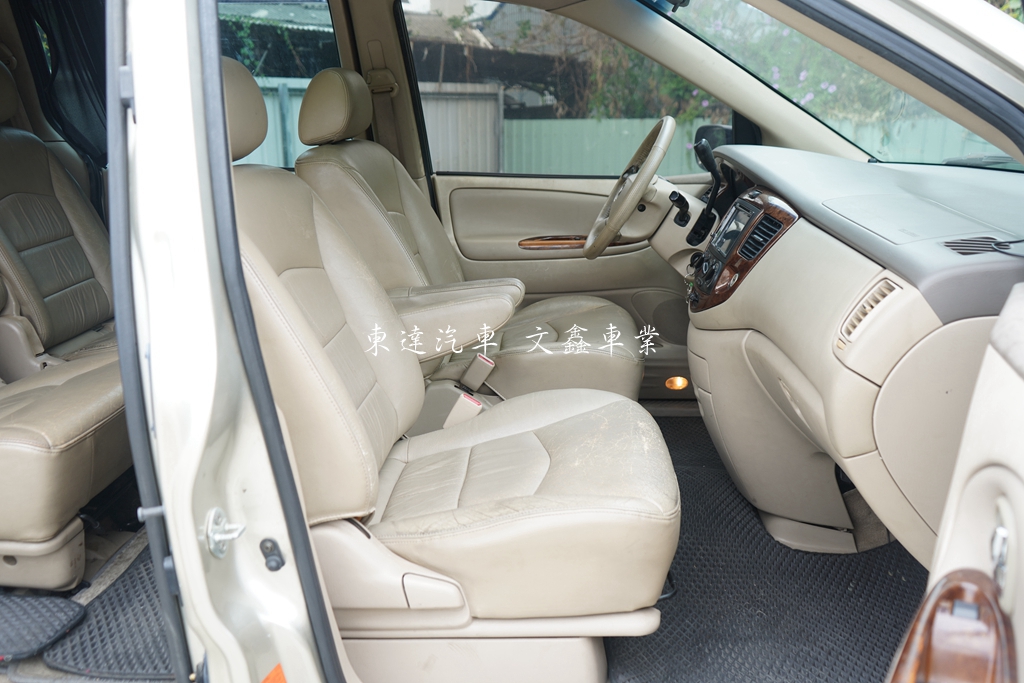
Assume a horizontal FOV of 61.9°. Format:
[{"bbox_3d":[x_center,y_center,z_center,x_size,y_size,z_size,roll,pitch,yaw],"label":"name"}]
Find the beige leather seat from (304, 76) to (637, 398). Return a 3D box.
[{"bbox_3d":[-0.086,-0.237,2.137,0.820,0.855,0.550,1,16,4],"label":"beige leather seat"}]

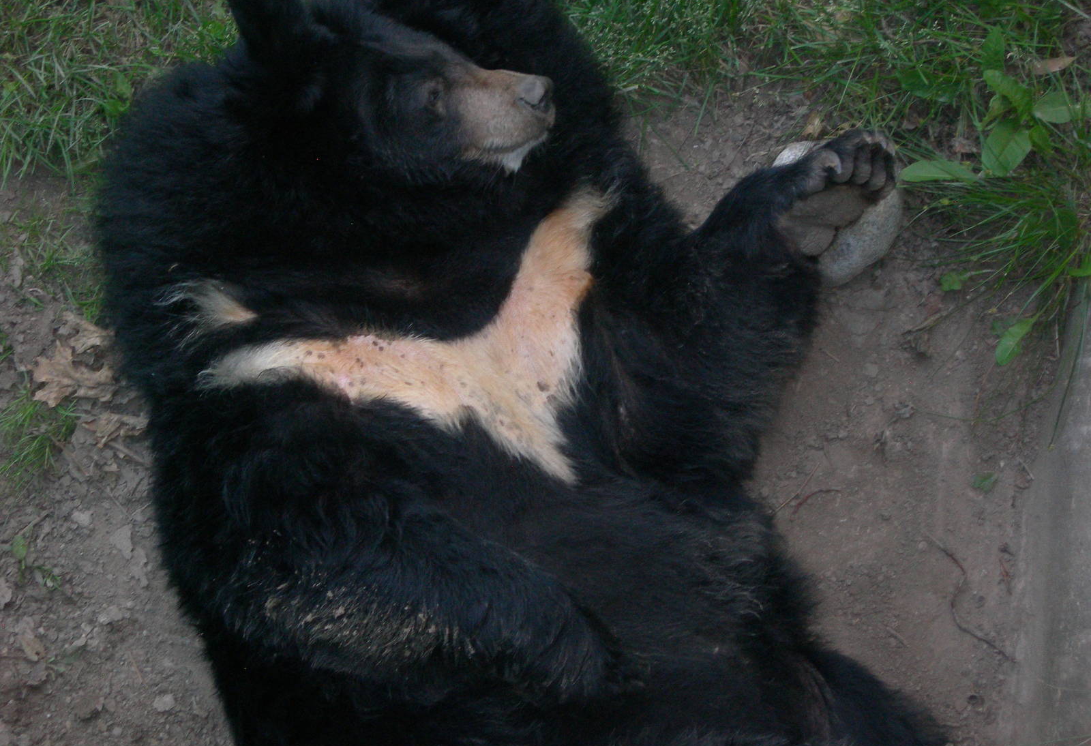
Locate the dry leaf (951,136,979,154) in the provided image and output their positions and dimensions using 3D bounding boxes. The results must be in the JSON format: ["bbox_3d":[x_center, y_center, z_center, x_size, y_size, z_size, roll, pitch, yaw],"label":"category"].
[{"bbox_3d":[0.606,-0.325,5.188,0.035,0.015,0.029,24,56,18],"label":"dry leaf"}]

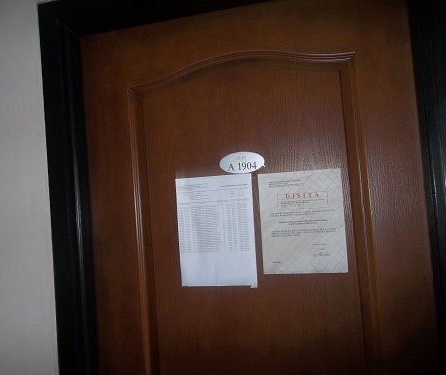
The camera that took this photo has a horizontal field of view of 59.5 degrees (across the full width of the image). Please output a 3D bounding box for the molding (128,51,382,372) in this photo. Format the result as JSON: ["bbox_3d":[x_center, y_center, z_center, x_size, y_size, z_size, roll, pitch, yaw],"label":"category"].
[{"bbox_3d":[0.057,0.114,1.027,0.622,0.950,0.040,-5,-2,13],"label":"molding"}]

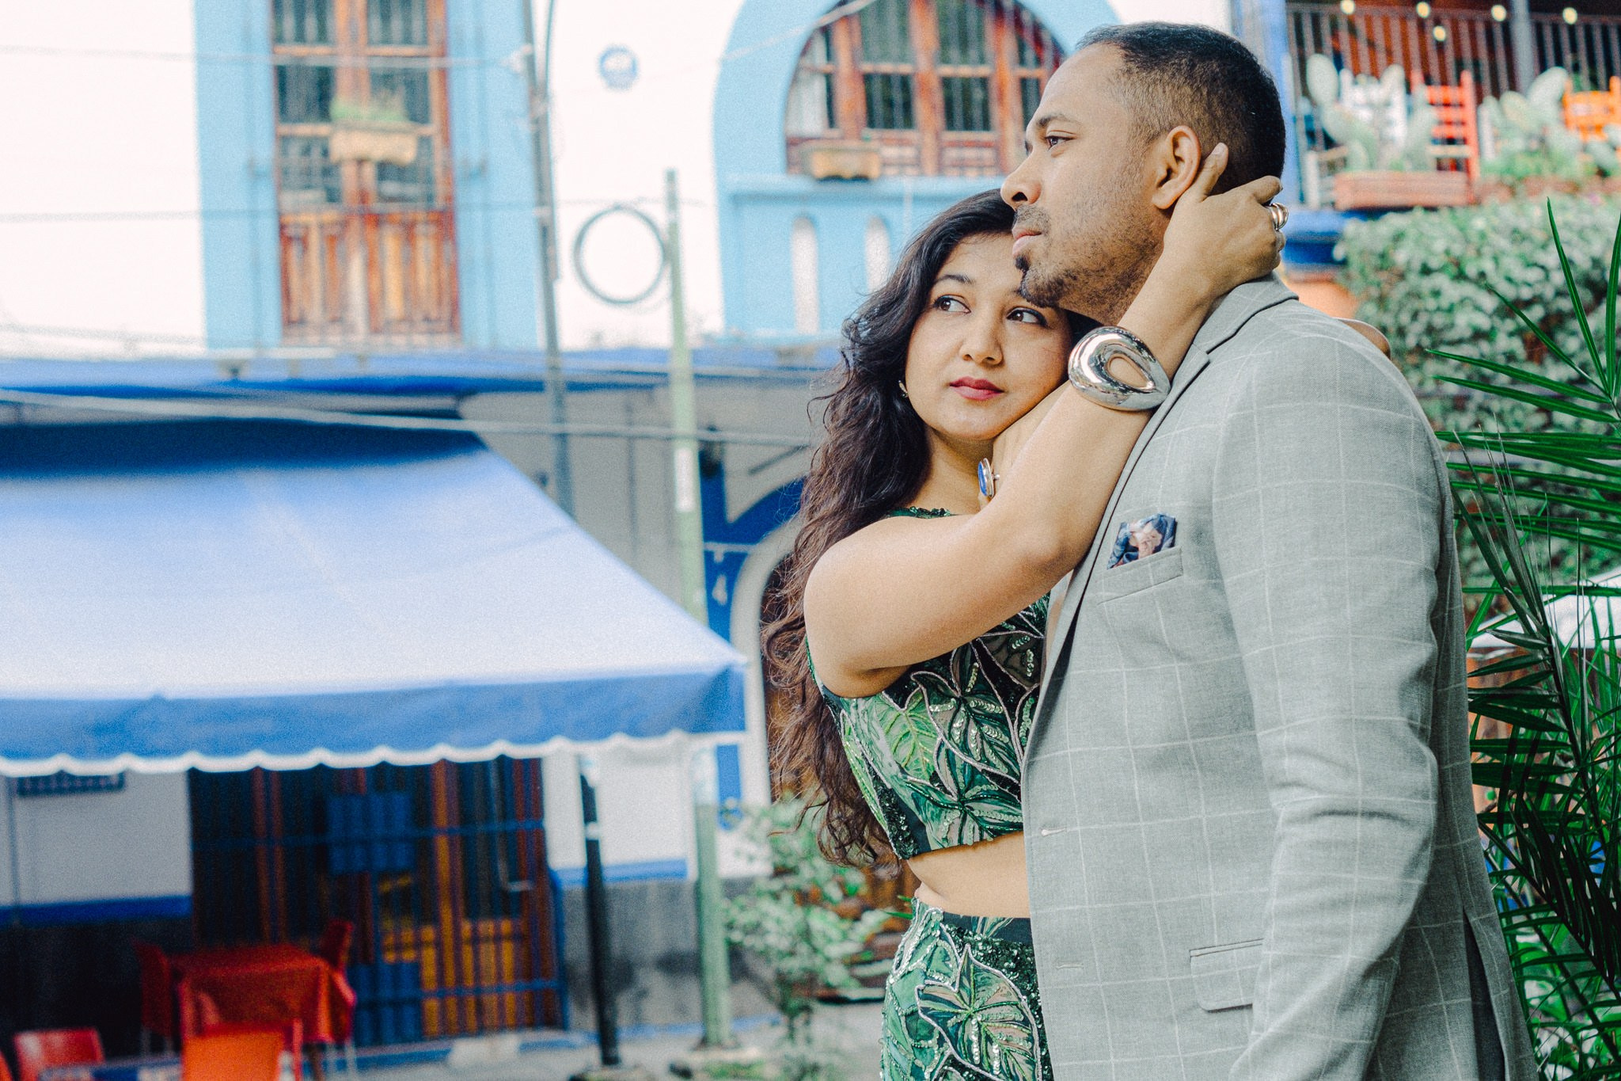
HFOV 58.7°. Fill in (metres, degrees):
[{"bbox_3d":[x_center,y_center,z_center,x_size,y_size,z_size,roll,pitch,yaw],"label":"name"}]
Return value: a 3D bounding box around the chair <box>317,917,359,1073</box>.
[{"bbox_3d":[-2.984,2.757,8.399,0.550,0.870,0.550,-1,-4,-31],"label":"chair"}]

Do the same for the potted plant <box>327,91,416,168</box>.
[{"bbox_3d":[-2.761,-2.602,9.104,0.517,0.450,0.240,-3,-3,-10],"label":"potted plant"}]

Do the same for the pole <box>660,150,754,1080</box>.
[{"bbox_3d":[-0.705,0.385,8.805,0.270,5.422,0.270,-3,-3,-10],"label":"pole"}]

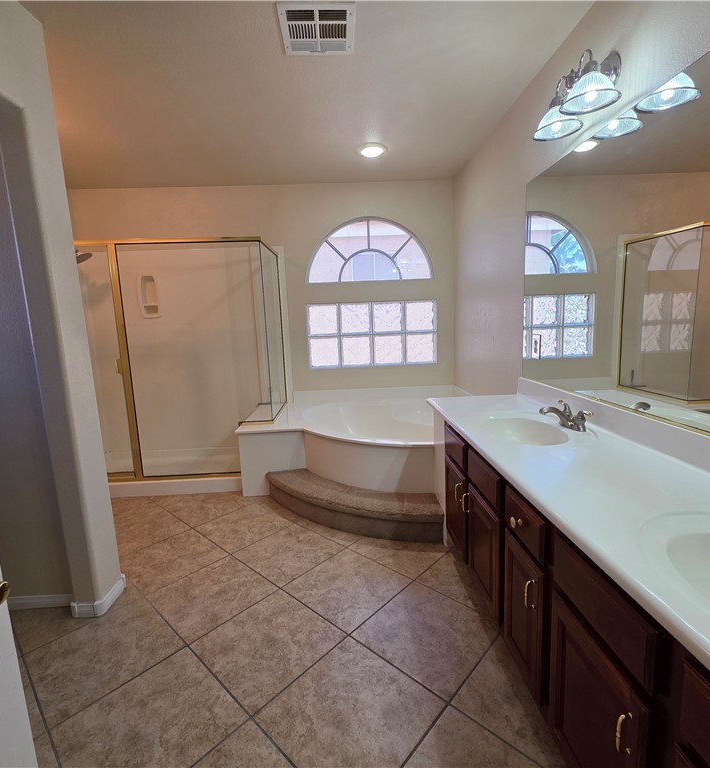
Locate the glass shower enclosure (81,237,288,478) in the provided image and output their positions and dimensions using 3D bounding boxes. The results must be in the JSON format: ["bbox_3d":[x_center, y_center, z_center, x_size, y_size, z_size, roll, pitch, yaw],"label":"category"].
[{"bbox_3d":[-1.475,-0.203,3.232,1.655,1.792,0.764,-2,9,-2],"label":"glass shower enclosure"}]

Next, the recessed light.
[{"bbox_3d":[0.129,-1.711,2.815,0.206,0.034,0.206,-2,9,-2],"label":"recessed light"}]

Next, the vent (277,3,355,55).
[{"bbox_3d":[-0.159,-1.515,1.654,0.305,0.025,0.300,-2,9,-2],"label":"vent"}]

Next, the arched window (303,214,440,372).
[{"bbox_3d":[0.161,-0.837,3.606,1.230,1.360,0.112,-2,9,-2],"label":"arched window"}]

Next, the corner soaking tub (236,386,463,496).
[{"bbox_3d":[0.076,0.466,3.048,1.862,0.614,1.434,-2,9,-2],"label":"corner soaking tub"}]

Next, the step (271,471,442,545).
[{"bbox_3d":[-0.063,0.771,2.494,1.122,0.192,0.763,-2,9,-2],"label":"step"}]

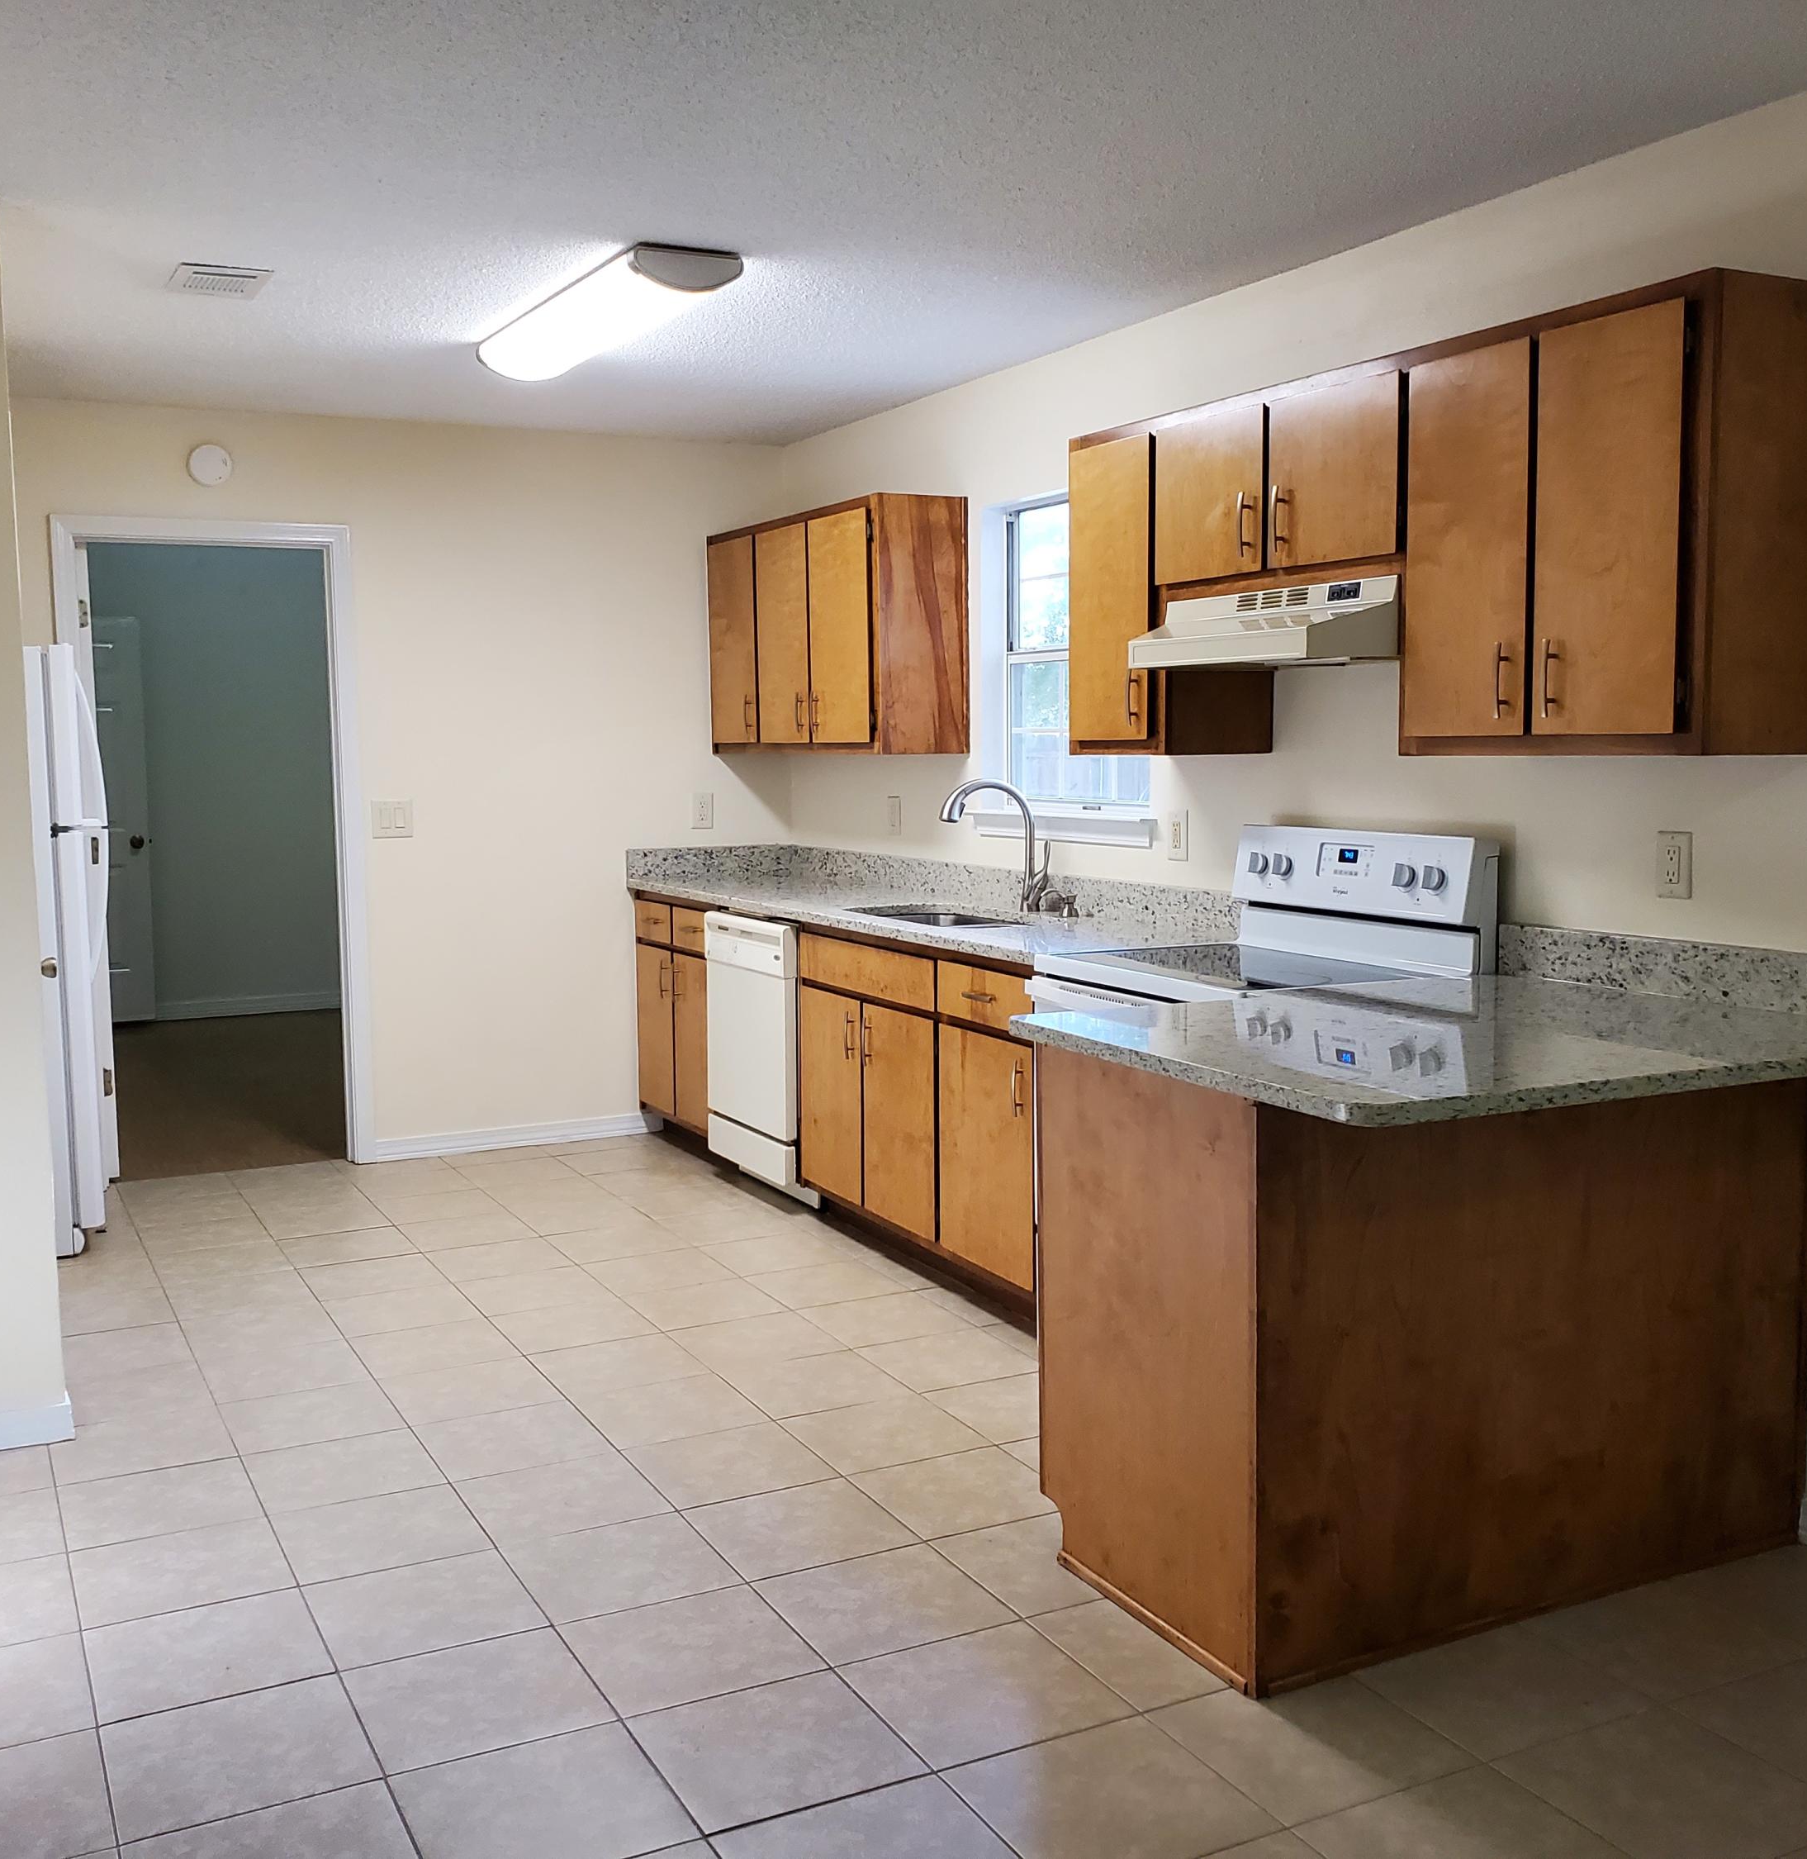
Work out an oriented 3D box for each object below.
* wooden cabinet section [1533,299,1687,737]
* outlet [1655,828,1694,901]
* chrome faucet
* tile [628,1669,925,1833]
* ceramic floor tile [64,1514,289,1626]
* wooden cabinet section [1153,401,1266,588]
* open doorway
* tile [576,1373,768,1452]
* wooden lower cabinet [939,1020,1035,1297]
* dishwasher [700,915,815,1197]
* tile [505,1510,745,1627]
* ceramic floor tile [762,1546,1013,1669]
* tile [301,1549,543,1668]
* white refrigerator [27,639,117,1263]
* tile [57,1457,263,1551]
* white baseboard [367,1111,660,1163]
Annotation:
[{"bbox_3d":[1.175,-0.671,3.111,0.040,0.686,0.298,-3,6,-28],"label":"wooden cabinet section"},{"bbox_3d":[1.408,-0.117,3.412,0.010,0.124,0.080,-3,6,-27],"label":"outlet"},{"bbox_3d":[0.254,-0.228,5.126,0.300,0.375,0.140,-2,6,-20],"label":"chrome faucet"},{"bbox_3d":[-0.177,1.144,2.596,0.331,0.010,0.331,-3,6,-27],"label":"tile"},{"bbox_3d":[-1.217,1.085,3.137,0.328,0.012,0.325,-3,6,-27],"label":"ceramic floor tile"},{"bbox_3d":[0.666,-0.938,4.052,0.040,0.341,0.379,-3,6,-28],"label":"wooden cabinet section"},{"bbox_3d":[-2.197,-0.231,5.987,0.890,2.110,0.130,-3,6,-28],"label":"open doorway"},{"bbox_3d":[-0.483,1.012,3.882,0.328,0.012,0.325,-3,6,-27],"label":"tile"},{"bbox_3d":[0.398,0.530,4.593,0.450,0.573,0.450,-3,6,-27],"label":"wooden lower cabinet"},{"bbox_3d":[-0.201,0.400,5.764,0.630,0.870,0.610,-3,6,-27],"label":"dishwasher"},{"bbox_3d":[-0.486,1.093,3.186,0.330,0.010,0.330,-3,6,-27],"label":"tile"},{"bbox_3d":[-0.032,1.093,3.015,0.328,0.012,0.325,-3,6,-27],"label":"ceramic floor tile"},{"bbox_3d":[-0.782,1.107,3.033,0.330,0.010,0.330,-3,6,-27],"label":"tile"},{"bbox_3d":[-2.682,0.067,5.209,0.750,1.670,0.730,-3,6,-28],"label":"white refrigerator"},{"bbox_3d":[-1.377,1.063,3.447,0.330,0.012,0.330,-3,6,-27],"label":"tile"},{"bbox_3d":[-1.357,0.730,6.587,1.040,0.080,0.016,-3,6,-27],"label":"white baseboard"}]

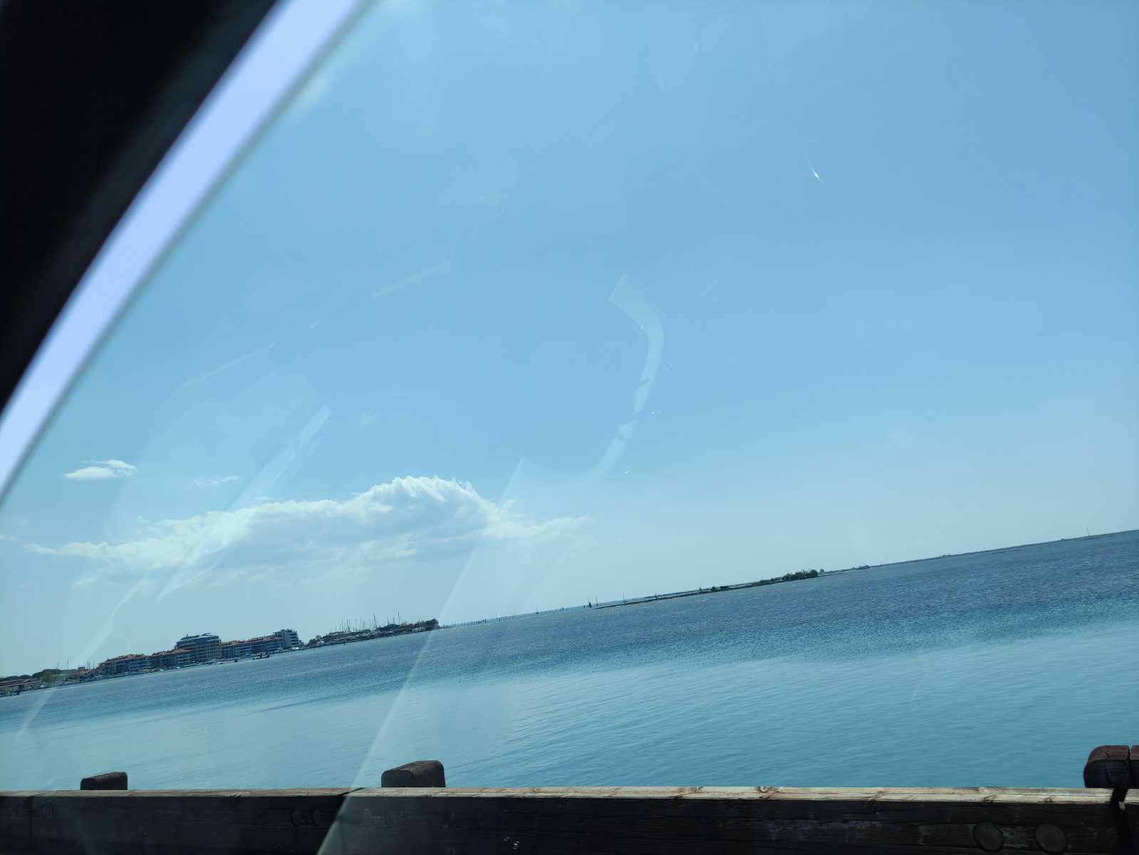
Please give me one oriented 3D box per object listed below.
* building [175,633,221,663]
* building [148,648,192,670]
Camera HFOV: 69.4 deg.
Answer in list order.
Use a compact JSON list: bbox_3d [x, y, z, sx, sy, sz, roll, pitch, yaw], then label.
[{"bbox_3d":[-328.310,195.050,728.000,32.300,24.600,20.000,-6,-12,-10],"label":"building"},{"bbox_3d":[-341.260,196.990,705.000,30.300,14.500,14.000,-6,-12,-8],"label":"building"}]

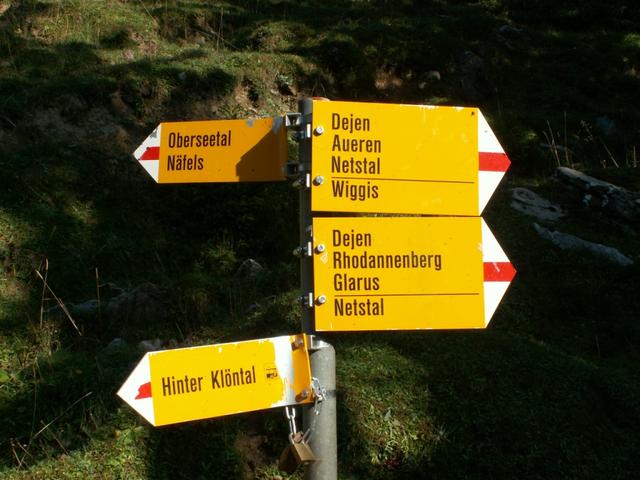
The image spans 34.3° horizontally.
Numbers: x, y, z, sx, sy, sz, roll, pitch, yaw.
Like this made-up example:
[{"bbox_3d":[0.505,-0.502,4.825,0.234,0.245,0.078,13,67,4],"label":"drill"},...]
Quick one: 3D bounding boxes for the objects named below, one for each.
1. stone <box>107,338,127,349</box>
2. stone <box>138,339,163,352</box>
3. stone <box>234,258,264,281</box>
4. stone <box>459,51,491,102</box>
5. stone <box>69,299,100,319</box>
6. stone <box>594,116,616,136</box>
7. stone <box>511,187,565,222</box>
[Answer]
[{"bbox_3d":[-1.042,0.532,5.300,0.102,0.059,0.085,-1,-2,0],"label":"stone"},{"bbox_3d":[-0.868,0.543,5.300,0.123,0.081,0.100,-1,-2,0],"label":"stone"},{"bbox_3d":[-0.409,0.171,6.000,0.174,0.127,0.150,-1,-2,0],"label":"stone"},{"bbox_3d":[1.328,-1.405,8.900,0.275,0.425,0.300,-1,-2,0],"label":"stone"},{"bbox_3d":[-1.280,0.374,5.650,0.164,0.109,0.120,-1,-2,0],"label":"stone"},{"bbox_3d":[2.178,-0.866,7.900,0.168,0.153,0.150,-1,-2,0],"label":"stone"},{"bbox_3d":[1.407,-0.230,6.700,0.349,0.214,0.260,-1,-2,0],"label":"stone"}]

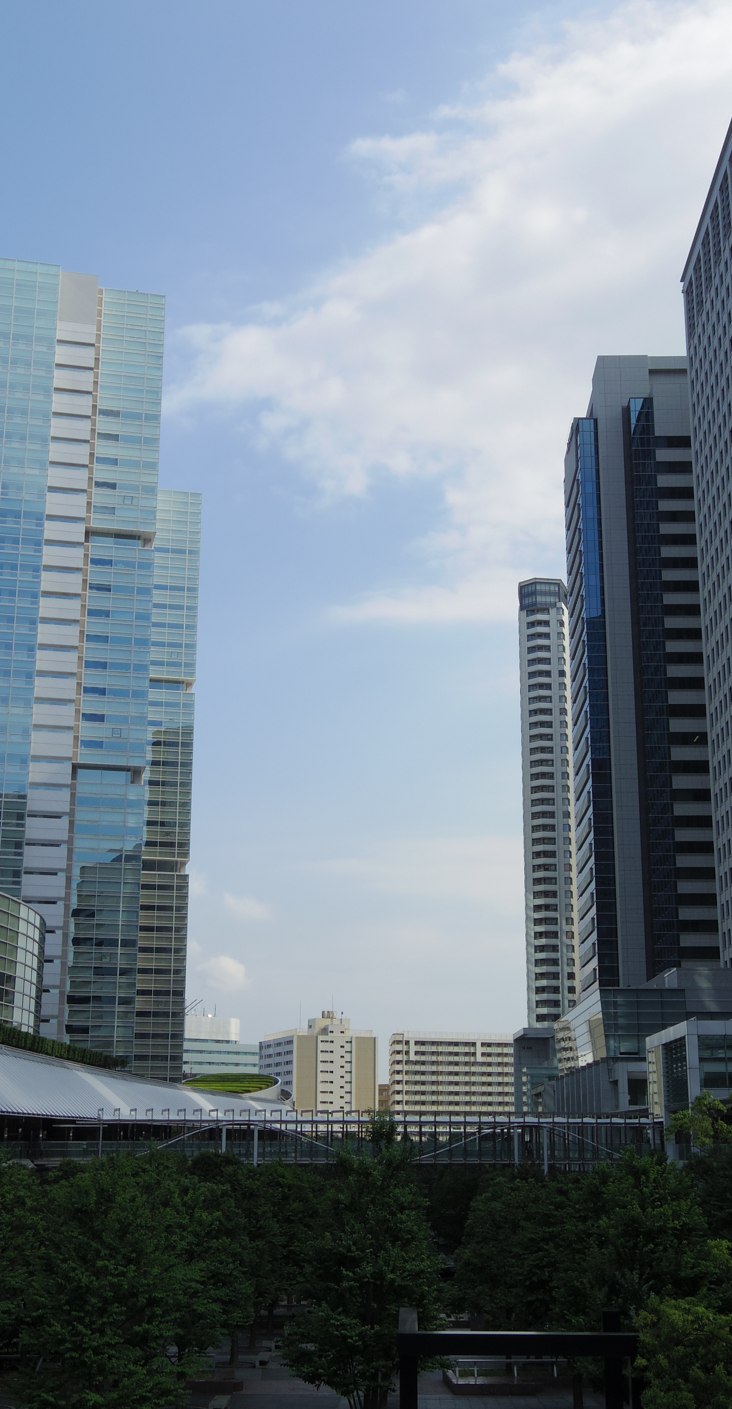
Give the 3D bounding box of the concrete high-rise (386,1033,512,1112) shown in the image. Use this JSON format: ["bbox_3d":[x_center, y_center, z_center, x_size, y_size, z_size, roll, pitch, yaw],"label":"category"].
[{"bbox_3d":[29.598,115.194,461.585,46.000,37.700,11.500,6,-16,-20],"label":"concrete high-rise"}]

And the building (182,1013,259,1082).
[{"bbox_3d":[-61.678,138.730,574.082,44.250,51.000,30.000,12,-19,-36],"label":"building"}]

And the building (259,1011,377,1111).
[{"bbox_3d":[-16.043,126.877,522.601,27.350,47.020,38.110,6,-16,-19],"label":"building"}]

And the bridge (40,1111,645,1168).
[{"bbox_3d":[-0.752,32.247,117.716,47.040,4.080,4.300,4,-16,-13],"label":"bridge"}]

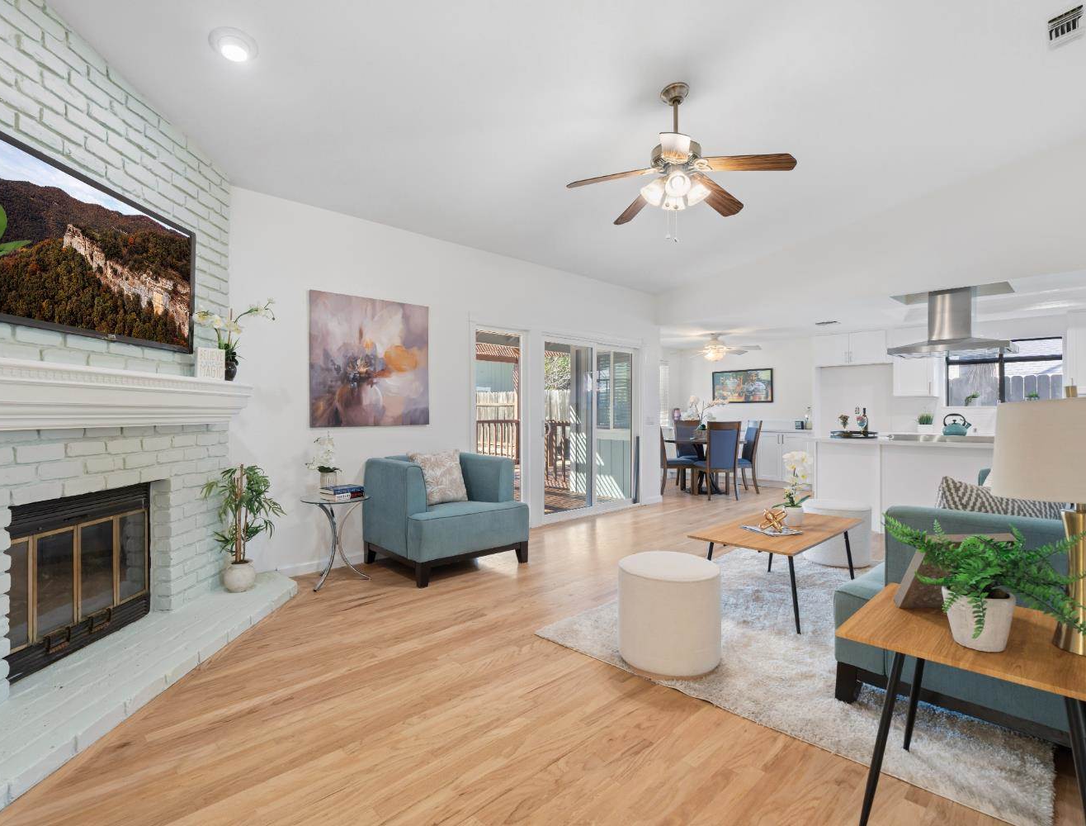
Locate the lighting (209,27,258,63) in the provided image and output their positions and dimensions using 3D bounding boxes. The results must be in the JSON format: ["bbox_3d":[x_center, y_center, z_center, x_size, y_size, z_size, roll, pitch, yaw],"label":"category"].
[{"bbox_3d":[-1.494,-1.775,2.656,0.205,0.040,0.205,0,-11,-44],"label":"lighting"}]

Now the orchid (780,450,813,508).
[{"bbox_3d":[1.592,0.415,3.470,0.220,0.360,0.200,0,0,0],"label":"orchid"}]

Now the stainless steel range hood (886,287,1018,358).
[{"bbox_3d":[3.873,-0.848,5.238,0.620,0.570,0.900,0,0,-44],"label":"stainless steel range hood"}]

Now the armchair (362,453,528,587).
[{"bbox_3d":[-0.764,0.762,4.315,0.915,0.825,0.855,0,0,-42],"label":"armchair"}]

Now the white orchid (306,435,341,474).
[{"bbox_3d":[-1.556,0.288,3.900,0.230,0.280,0.190,0,0,0],"label":"white orchid"}]

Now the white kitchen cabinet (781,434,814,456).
[{"bbox_3d":[4.084,0.722,8.600,0.470,0.870,0.580,0,0,45],"label":"white kitchen cabinet"}]

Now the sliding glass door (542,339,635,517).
[{"bbox_3d":[0.572,0.165,6.366,0.110,1.895,1.660,0,0,45],"label":"sliding glass door"}]

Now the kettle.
[{"bbox_3d":[4.096,0.116,5.450,0.280,0.225,0.230,0,0,38],"label":"kettle"}]

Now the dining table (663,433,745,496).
[{"bbox_3d":[2.410,0.792,8.180,1.240,0.760,1.240,0,0,0],"label":"dining table"}]

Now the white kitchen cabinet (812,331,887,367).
[{"bbox_3d":[4.544,-0.900,7.974,0.983,0.480,0.560,0,0,45],"label":"white kitchen cabinet"}]

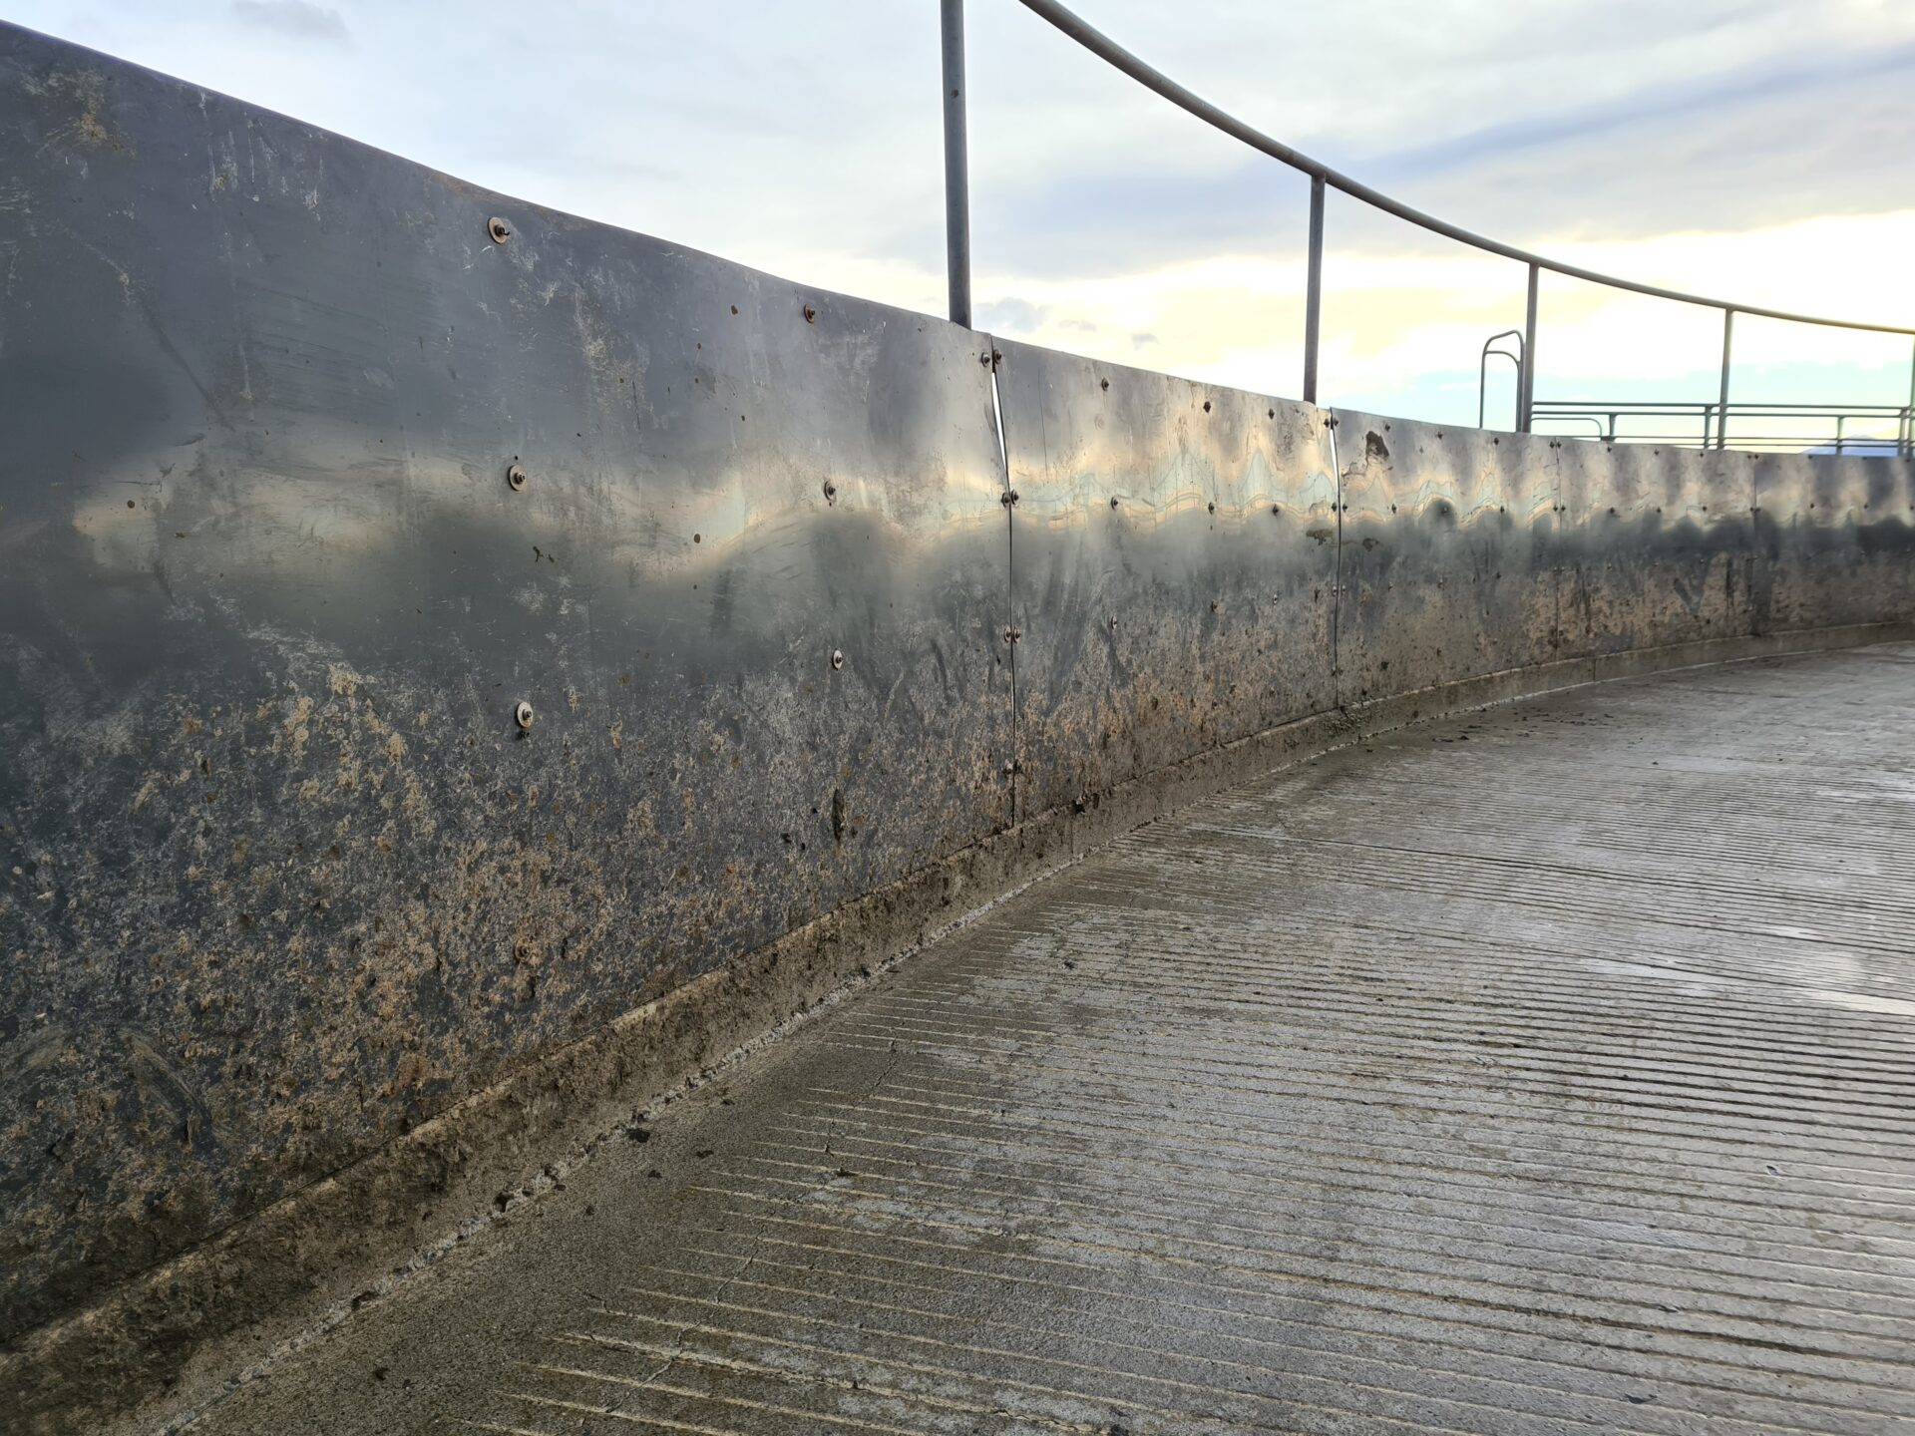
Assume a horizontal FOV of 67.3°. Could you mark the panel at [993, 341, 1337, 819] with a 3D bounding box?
[{"bbox_3d":[0.756,-0.455,4.438,0.063,1.143,2.508,1,7,32],"label":"panel"}]

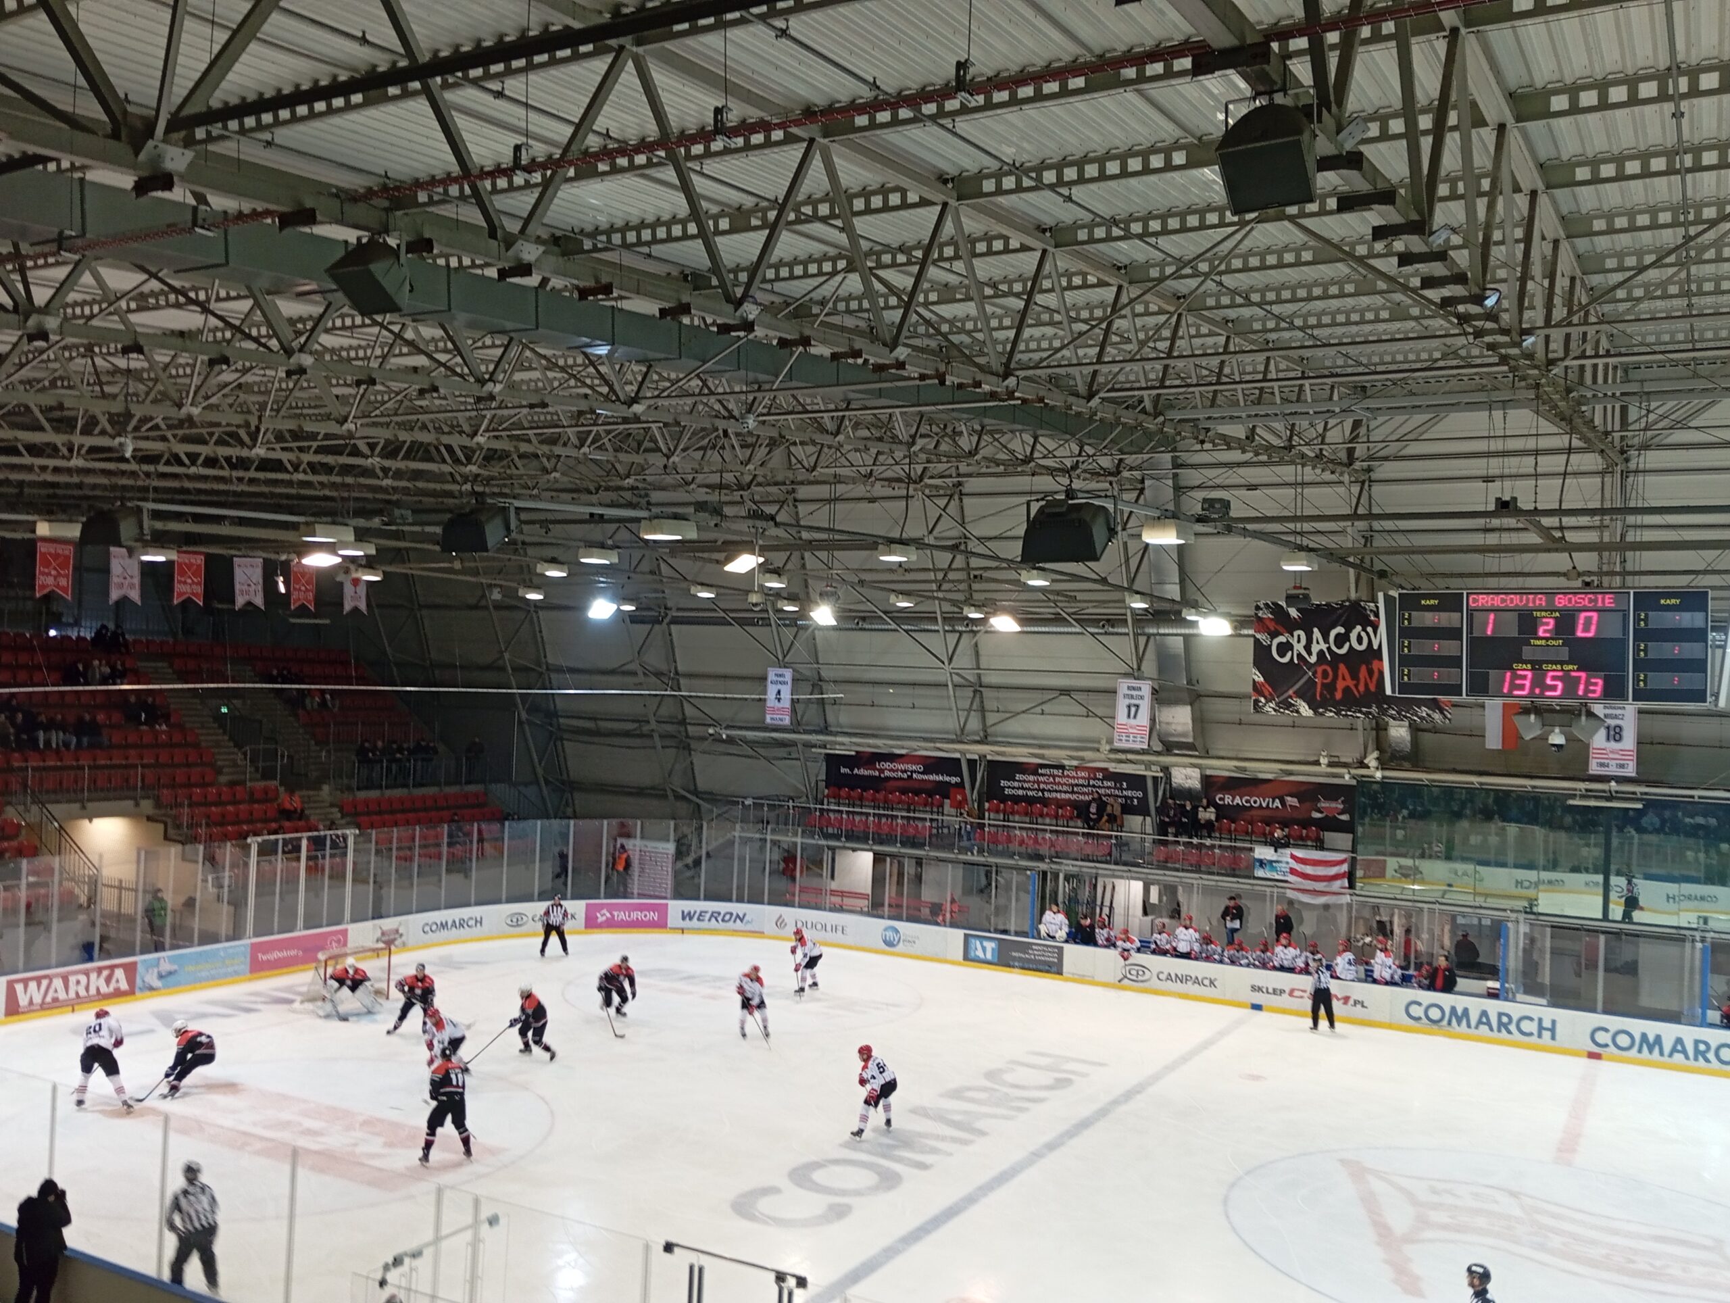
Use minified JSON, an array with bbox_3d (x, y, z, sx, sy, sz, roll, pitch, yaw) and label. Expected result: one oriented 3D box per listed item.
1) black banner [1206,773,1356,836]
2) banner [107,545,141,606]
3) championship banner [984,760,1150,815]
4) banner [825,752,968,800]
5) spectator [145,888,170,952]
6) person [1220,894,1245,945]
[{"bbox_3d":[12.287,4.499,41.576,4.370,1.400,0.050,1,-3,30],"label":"black banner"},{"bbox_3d":[-20.421,-2.069,38.643,0.040,1.630,0.890,1,-3,30],"label":"banner"},{"bbox_3d":[6.462,4.393,44.888,5.730,1.400,0.050,1,-3,30],"label":"championship banner"},{"bbox_3d":[1.122,4.296,47.924,5.670,1.400,0.050,1,-3,30],"label":"banner"},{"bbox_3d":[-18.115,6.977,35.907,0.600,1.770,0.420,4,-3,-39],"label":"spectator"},{"bbox_3d":[10.034,7.574,38.286,0.620,1.760,0.480,1,-3,35],"label":"person"}]

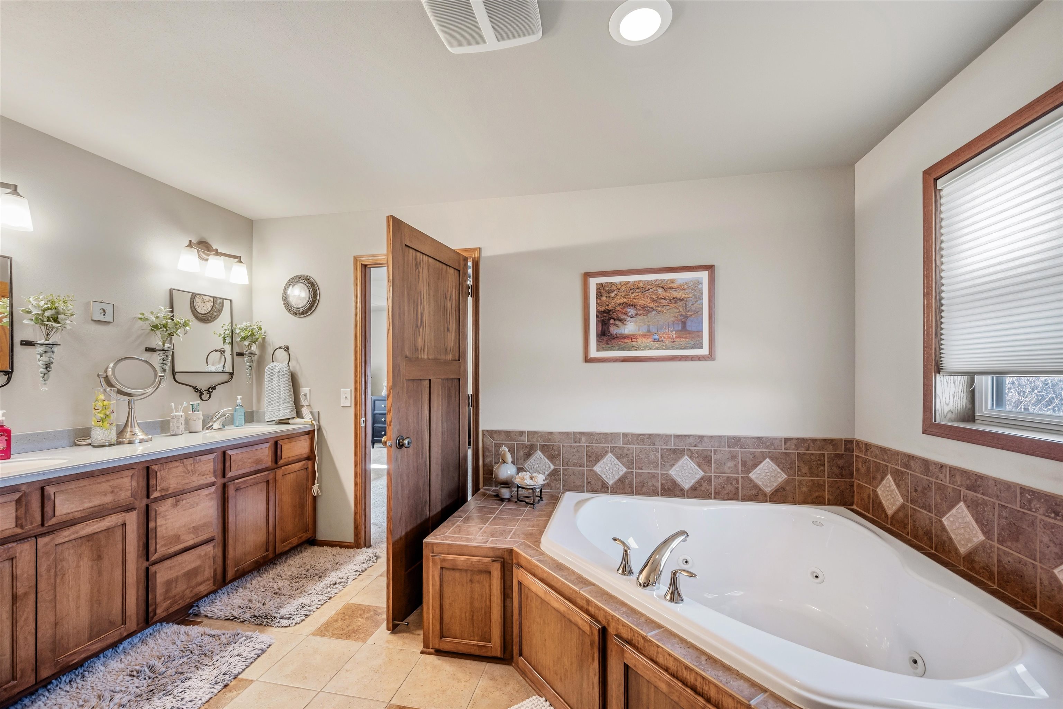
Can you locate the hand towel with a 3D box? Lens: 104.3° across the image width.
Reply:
[{"bbox_3d":[-1.882,0.275,3.094,0.247,0.449,0.091,0,-1,11],"label":"hand towel"}]

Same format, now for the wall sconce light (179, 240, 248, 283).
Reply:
[{"bbox_3d":[-2.171,-0.645,2.818,0.157,0.252,0.454,0,-1,11],"label":"wall sconce light"}]

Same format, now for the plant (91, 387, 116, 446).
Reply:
[{"bbox_3d":[-2.232,0.330,2.155,0.093,0.300,0.093,0,-1,11],"label":"plant"}]

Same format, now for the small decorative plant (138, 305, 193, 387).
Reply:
[{"bbox_3d":[-2.191,-0.047,2.499,0.190,0.480,0.235,0,-1,12],"label":"small decorative plant"}]

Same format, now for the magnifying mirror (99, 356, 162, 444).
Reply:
[{"bbox_3d":[-2.205,0.248,2.285,0.175,0.467,0.293,0,-1,17],"label":"magnifying mirror"}]

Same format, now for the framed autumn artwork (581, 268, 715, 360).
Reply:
[{"bbox_3d":[0.728,-0.243,2.583,0.785,0.575,0.026,0,-1,12],"label":"framed autumn artwork"}]

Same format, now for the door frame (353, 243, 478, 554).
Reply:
[{"bbox_3d":[-0.811,0.341,2.959,0.965,2.115,0.140,0,-1,12],"label":"door frame"}]

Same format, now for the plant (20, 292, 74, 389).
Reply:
[{"bbox_3d":[-2.325,-0.062,1.992,0.182,0.470,0.192,0,-1,11],"label":"plant"}]

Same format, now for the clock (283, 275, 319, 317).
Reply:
[{"bbox_3d":[-1.731,-0.439,3.105,0.323,0.323,0.050,0,-1,11],"label":"clock"}]

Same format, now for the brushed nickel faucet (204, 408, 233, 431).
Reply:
[{"bbox_3d":[-2.078,0.433,2.775,0.165,0.137,0.130,0,-1,12],"label":"brushed nickel faucet"}]

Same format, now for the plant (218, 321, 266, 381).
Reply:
[{"bbox_3d":[-2.082,-0.018,3.074,0.170,0.457,0.205,0,-1,12],"label":"plant"}]

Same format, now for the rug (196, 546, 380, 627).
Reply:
[{"bbox_3d":[-1.451,1.371,2.564,0.586,0.040,0.879,0,-1,11],"label":"rug"}]

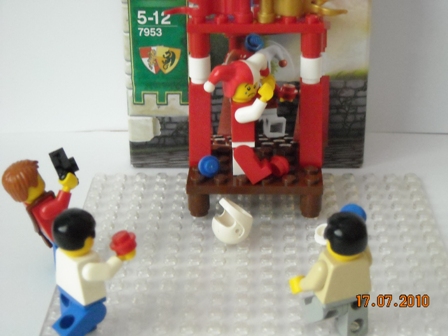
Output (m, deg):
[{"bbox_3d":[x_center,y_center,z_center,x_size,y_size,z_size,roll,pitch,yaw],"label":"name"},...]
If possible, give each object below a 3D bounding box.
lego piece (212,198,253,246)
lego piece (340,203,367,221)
[{"bbox_3d":[0.002,0.019,0.372,0.014,0.013,0.013,28,8,-28],"label":"lego piece"},{"bbox_3d":[0.038,0.014,0.321,0.008,0.008,0.005,6,-16,15],"label":"lego piece"}]

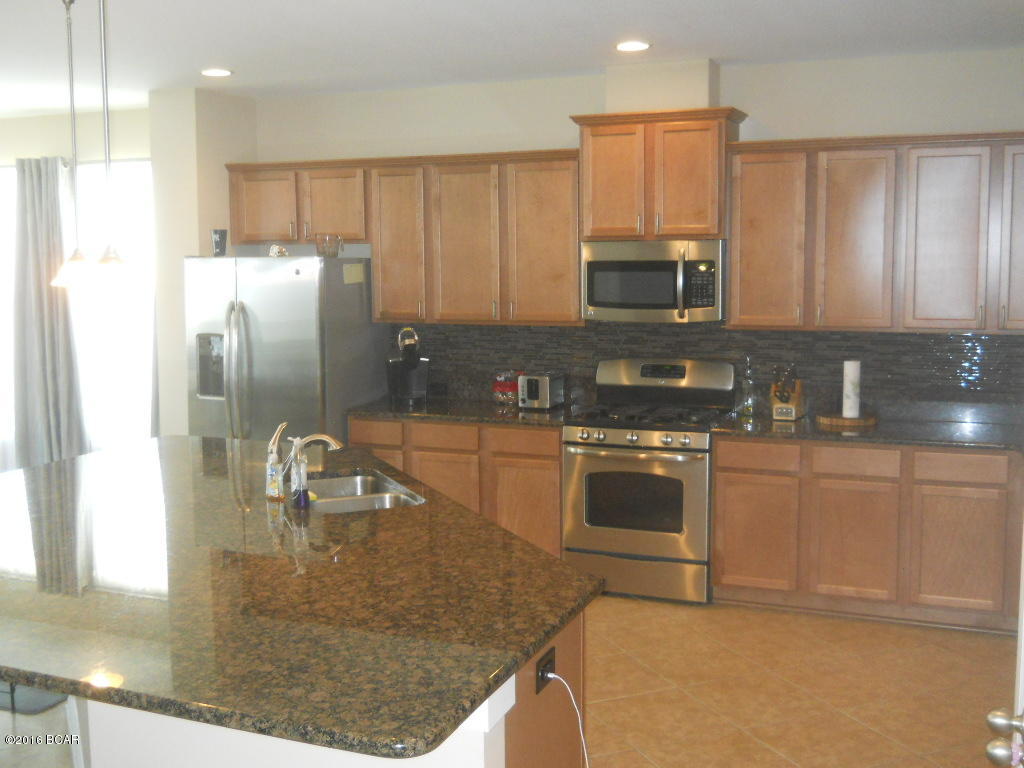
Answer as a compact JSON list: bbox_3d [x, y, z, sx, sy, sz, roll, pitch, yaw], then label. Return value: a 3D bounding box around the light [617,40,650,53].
[{"bbox_3d":[0.578,-1.597,5.212,0.164,0.030,0.164,2,7,21],"label":"light"}]

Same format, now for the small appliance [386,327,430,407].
[{"bbox_3d":[-0.612,-0.114,6.476,0.225,0.440,0.310,0,7,4],"label":"small appliance"}]

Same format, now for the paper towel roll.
[{"bbox_3d":[1.742,0.026,5.616,0.091,0.286,0.091,2,7,21],"label":"paper towel roll"}]

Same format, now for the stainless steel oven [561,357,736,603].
[{"bbox_3d":[0.723,0.484,5.779,0.760,1.190,0.680,2,7,21],"label":"stainless steel oven"}]

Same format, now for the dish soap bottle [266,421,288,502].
[{"bbox_3d":[-0.841,0.286,3.904,0.068,0.260,0.055,0,7,0],"label":"dish soap bottle"}]

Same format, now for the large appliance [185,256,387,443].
[{"bbox_3d":[-1.281,0.138,6.398,0.895,1.755,0.850,2,7,21],"label":"large appliance"}]

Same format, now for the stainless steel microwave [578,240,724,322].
[{"bbox_3d":[0.772,-0.547,5.811,0.755,0.418,0.405,2,7,21],"label":"stainless steel microwave"}]

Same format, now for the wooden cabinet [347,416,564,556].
[{"bbox_3d":[-0.214,0.617,6.272,1.295,0.886,0.620,2,7,21],"label":"wooden cabinet"}]

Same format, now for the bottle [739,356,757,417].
[{"bbox_3d":[1.246,0.007,5.777,0.074,0.322,0.070,2,7,21],"label":"bottle"}]

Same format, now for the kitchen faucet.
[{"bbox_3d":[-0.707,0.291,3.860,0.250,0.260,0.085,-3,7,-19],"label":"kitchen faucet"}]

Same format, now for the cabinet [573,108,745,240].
[{"bbox_3d":[0.773,-1.076,5.750,0.840,0.648,0.405,2,7,21],"label":"cabinet"}]

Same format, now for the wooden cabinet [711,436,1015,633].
[{"bbox_3d":[1.746,0.675,5.458,1.388,0.874,0.630,2,7,21],"label":"wooden cabinet"}]

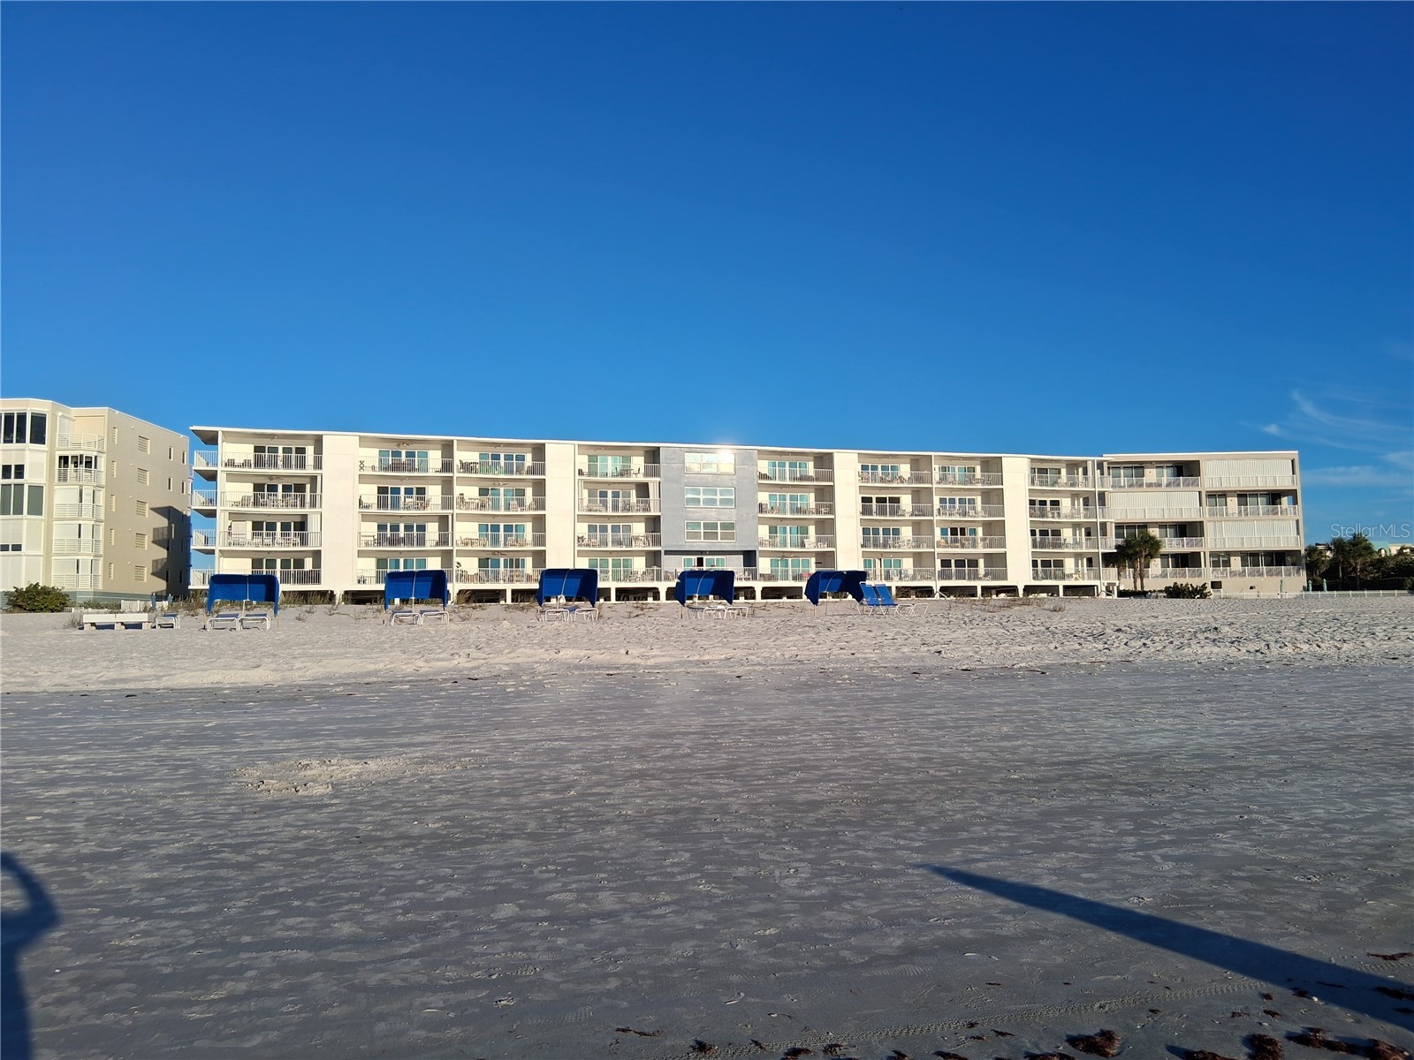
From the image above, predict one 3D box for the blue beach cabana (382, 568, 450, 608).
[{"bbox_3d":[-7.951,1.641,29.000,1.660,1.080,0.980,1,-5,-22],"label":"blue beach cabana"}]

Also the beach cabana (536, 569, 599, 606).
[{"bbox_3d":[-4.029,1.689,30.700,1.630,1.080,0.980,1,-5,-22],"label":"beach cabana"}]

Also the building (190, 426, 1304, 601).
[{"bbox_3d":[7.969,-0.278,91.000,93.000,12.400,12.000,0,-5,-15],"label":"building"}]

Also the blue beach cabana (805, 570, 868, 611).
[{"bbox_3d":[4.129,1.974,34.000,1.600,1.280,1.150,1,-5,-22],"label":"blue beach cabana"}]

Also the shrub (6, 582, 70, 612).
[{"bbox_3d":[-42.116,4.262,67.000,3.600,1.750,3.200,1,-5,-20],"label":"shrub"}]

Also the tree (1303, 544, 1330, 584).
[{"bbox_3d":[62.040,3.895,108.000,2.600,4.800,2.600,0,-5,-10],"label":"tree"}]

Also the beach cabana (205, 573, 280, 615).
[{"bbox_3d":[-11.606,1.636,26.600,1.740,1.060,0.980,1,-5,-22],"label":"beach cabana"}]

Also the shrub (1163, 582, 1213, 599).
[{"bbox_3d":[40.690,5.157,90.000,3.800,1.350,2.900,0,-5,-12],"label":"shrub"}]

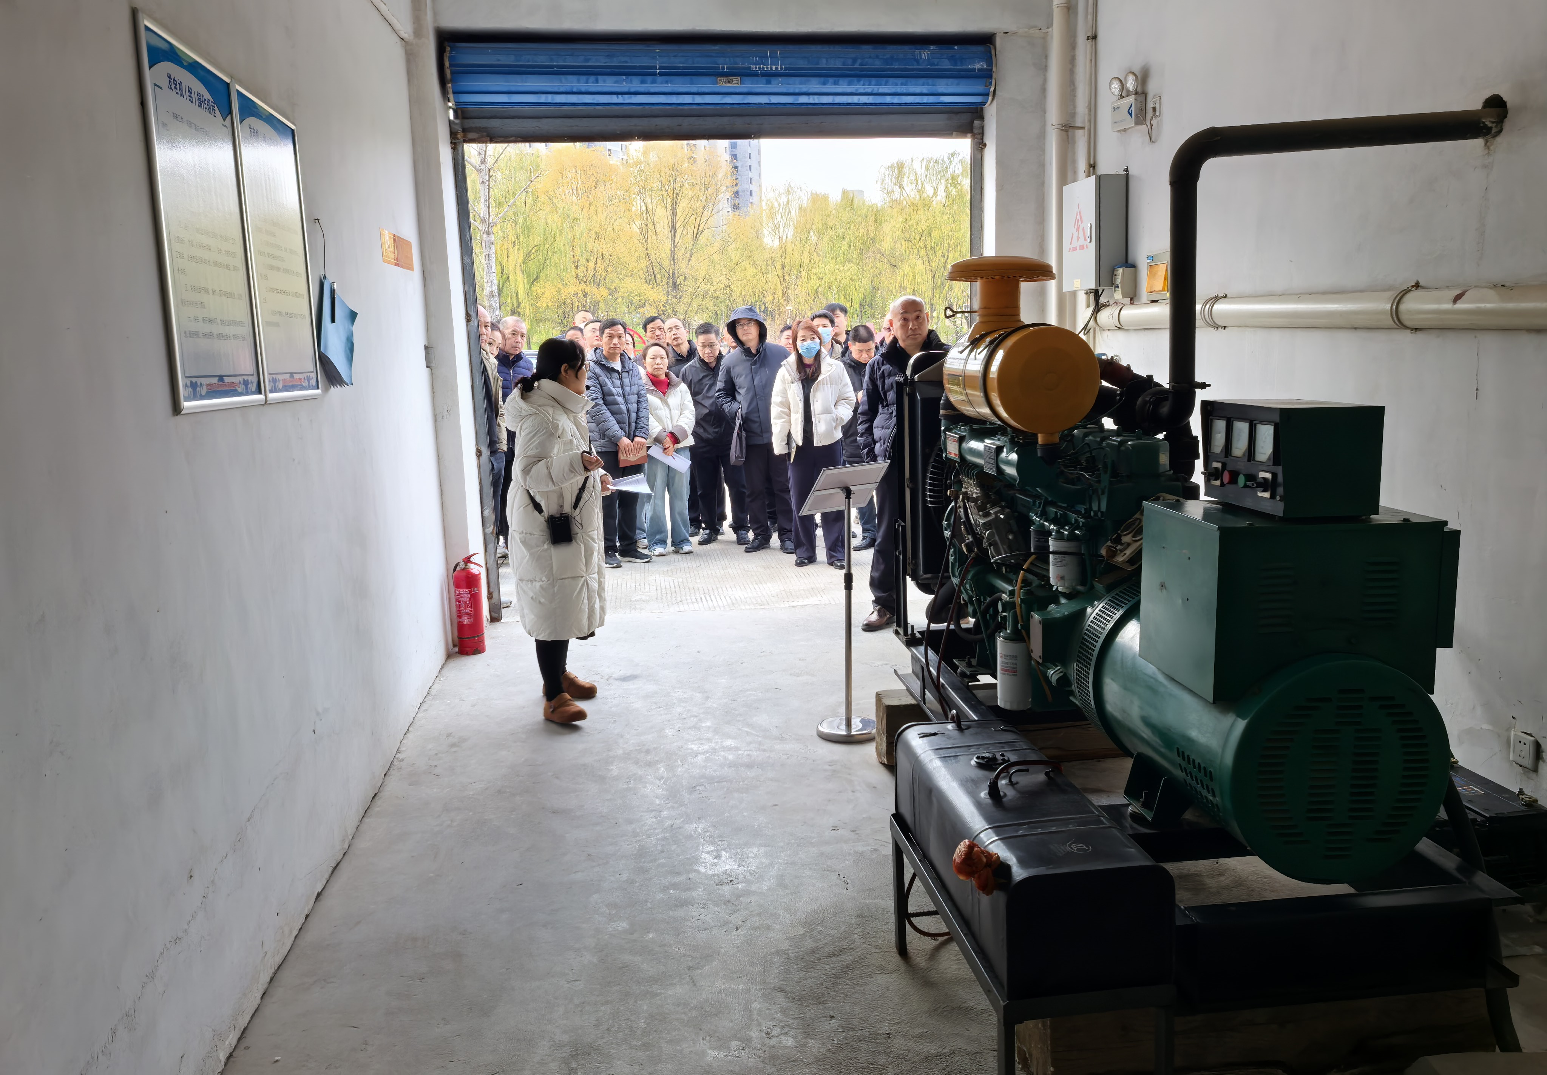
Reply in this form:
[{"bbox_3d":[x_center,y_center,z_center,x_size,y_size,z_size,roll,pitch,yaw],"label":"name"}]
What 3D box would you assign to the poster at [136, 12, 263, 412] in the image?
[{"bbox_3d":[-1.285,-0.685,2.720,0.025,0.790,0.605,-3,9,-7],"label":"poster"}]

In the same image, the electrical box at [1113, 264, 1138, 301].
[{"bbox_3d":[1.689,-1.226,5.788,0.071,0.159,0.100,-3,9,-7],"label":"electrical box"}]

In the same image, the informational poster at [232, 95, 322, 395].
[{"bbox_3d":[-1.362,-0.775,3.321,0.025,0.790,0.605,-3,9,-7],"label":"informational poster"}]

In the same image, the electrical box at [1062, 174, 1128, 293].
[{"bbox_3d":[1.601,-1.506,6.024,0.159,0.526,0.427,-3,9,-7],"label":"electrical box"}]

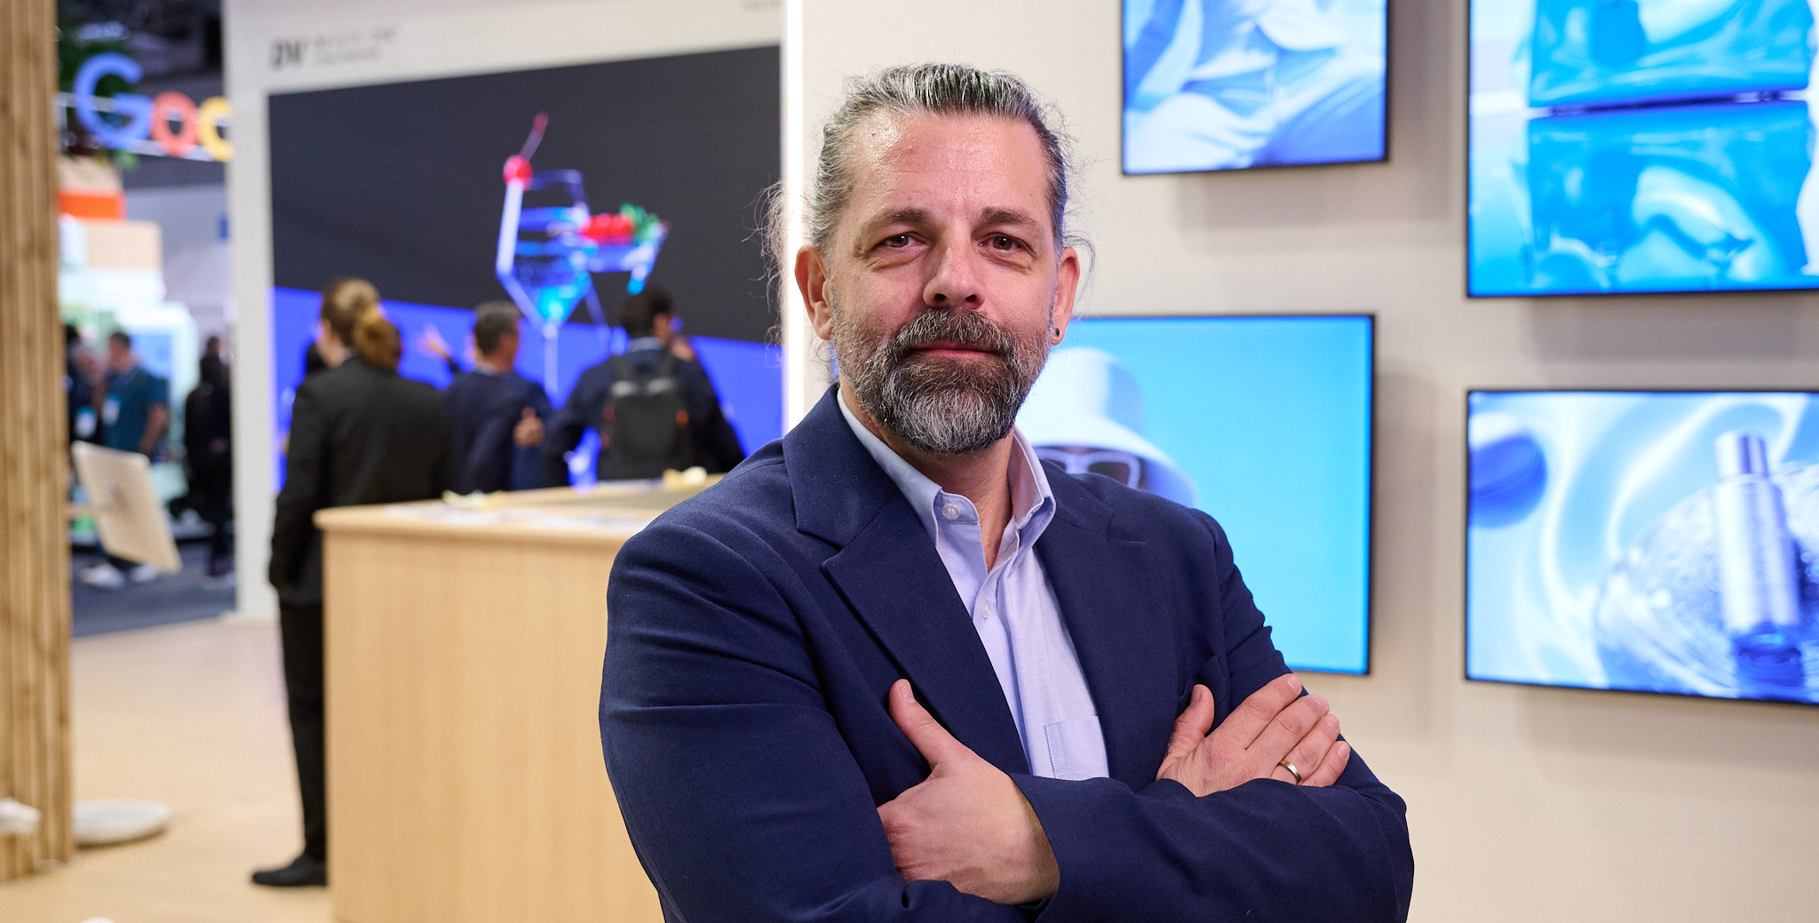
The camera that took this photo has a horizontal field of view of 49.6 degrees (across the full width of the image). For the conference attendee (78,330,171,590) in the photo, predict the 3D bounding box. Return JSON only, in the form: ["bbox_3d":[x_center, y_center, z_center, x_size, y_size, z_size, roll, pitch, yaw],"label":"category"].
[{"bbox_3d":[-5.425,-0.020,13.664,0.500,1.770,0.520,-1,3,-22],"label":"conference attendee"}]

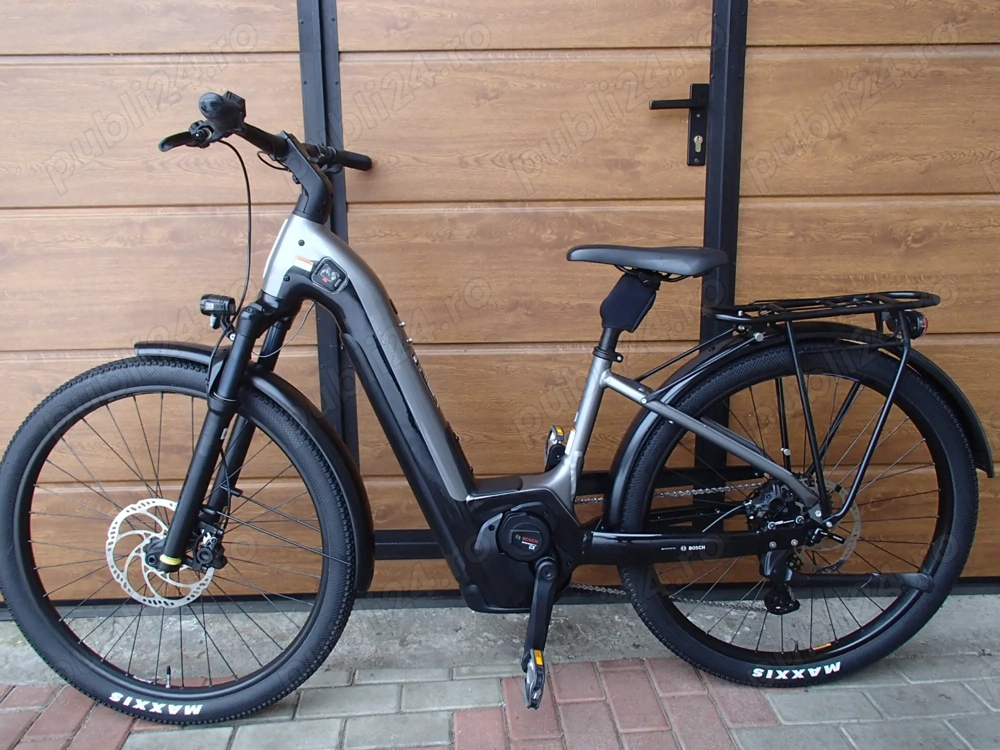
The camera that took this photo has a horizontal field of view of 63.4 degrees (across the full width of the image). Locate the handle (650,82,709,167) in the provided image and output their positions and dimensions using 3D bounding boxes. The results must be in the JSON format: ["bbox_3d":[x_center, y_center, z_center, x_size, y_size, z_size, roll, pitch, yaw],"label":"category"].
[{"bbox_3d":[0.374,-0.522,1.689,0.131,0.166,0.058,-1,12,-1],"label":"handle"}]

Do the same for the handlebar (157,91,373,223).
[{"bbox_3d":[-0.356,-0.352,1.390,0.135,0.177,0.695,1,9,8],"label":"handlebar"}]

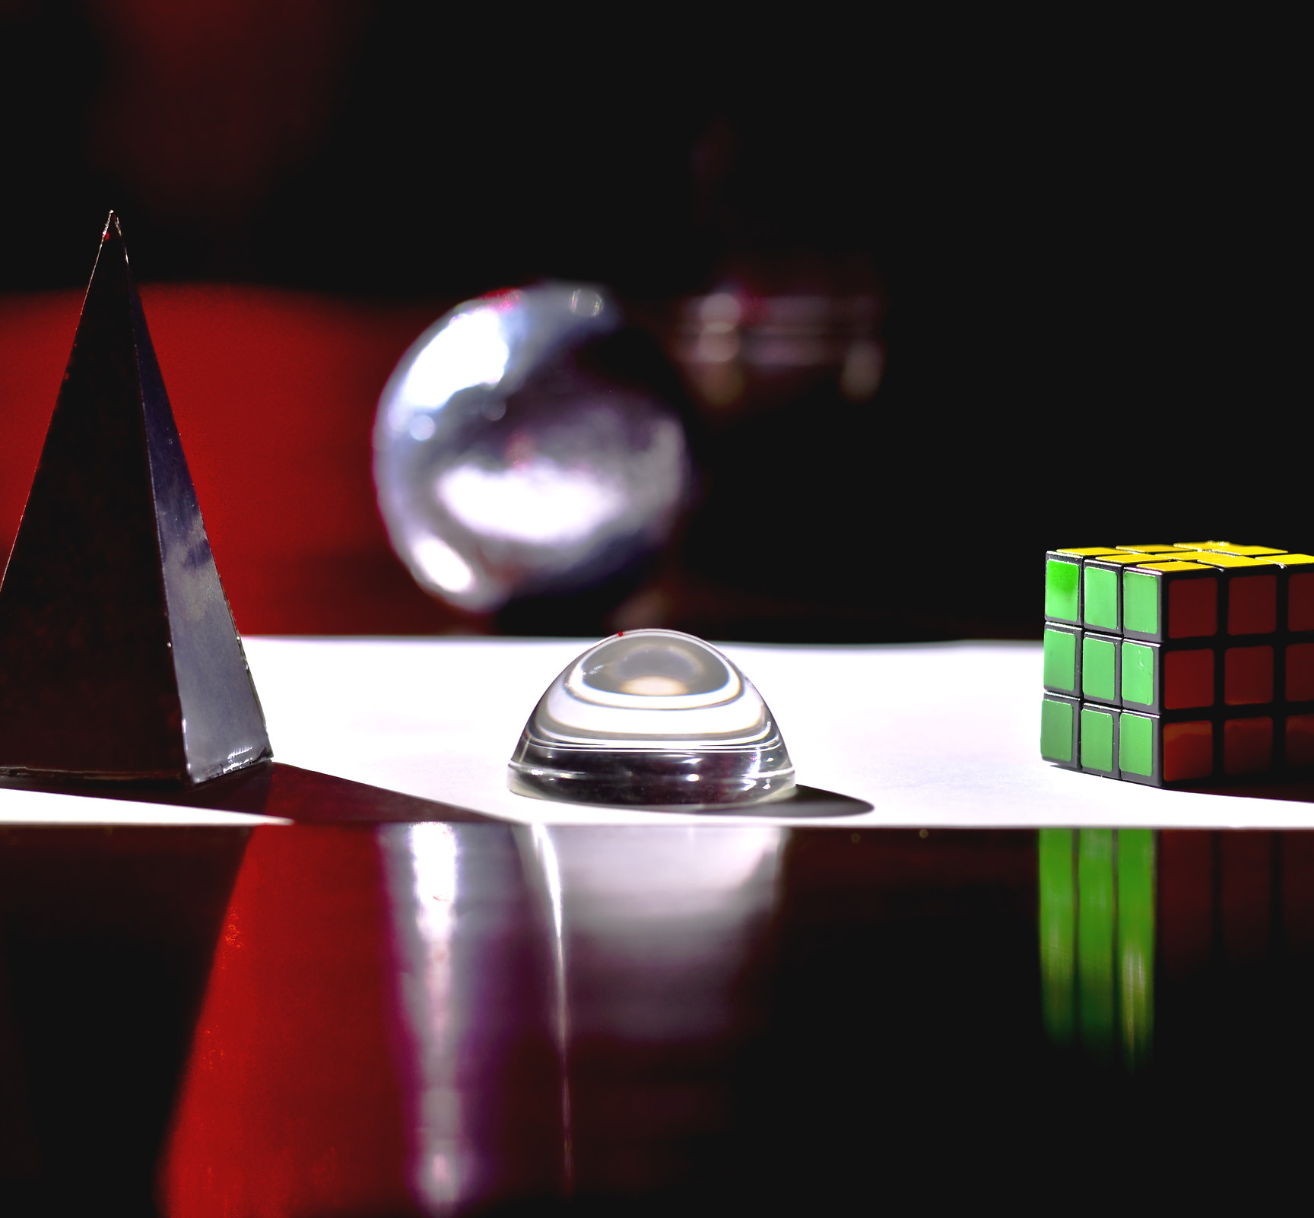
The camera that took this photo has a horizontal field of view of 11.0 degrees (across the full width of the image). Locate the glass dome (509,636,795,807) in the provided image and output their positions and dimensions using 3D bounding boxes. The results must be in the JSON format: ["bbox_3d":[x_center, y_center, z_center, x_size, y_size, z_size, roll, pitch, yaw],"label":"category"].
[{"bbox_3d":[-0.001,0.026,1.802,0.076,0.042,0.076,0,7,0],"label":"glass dome"}]

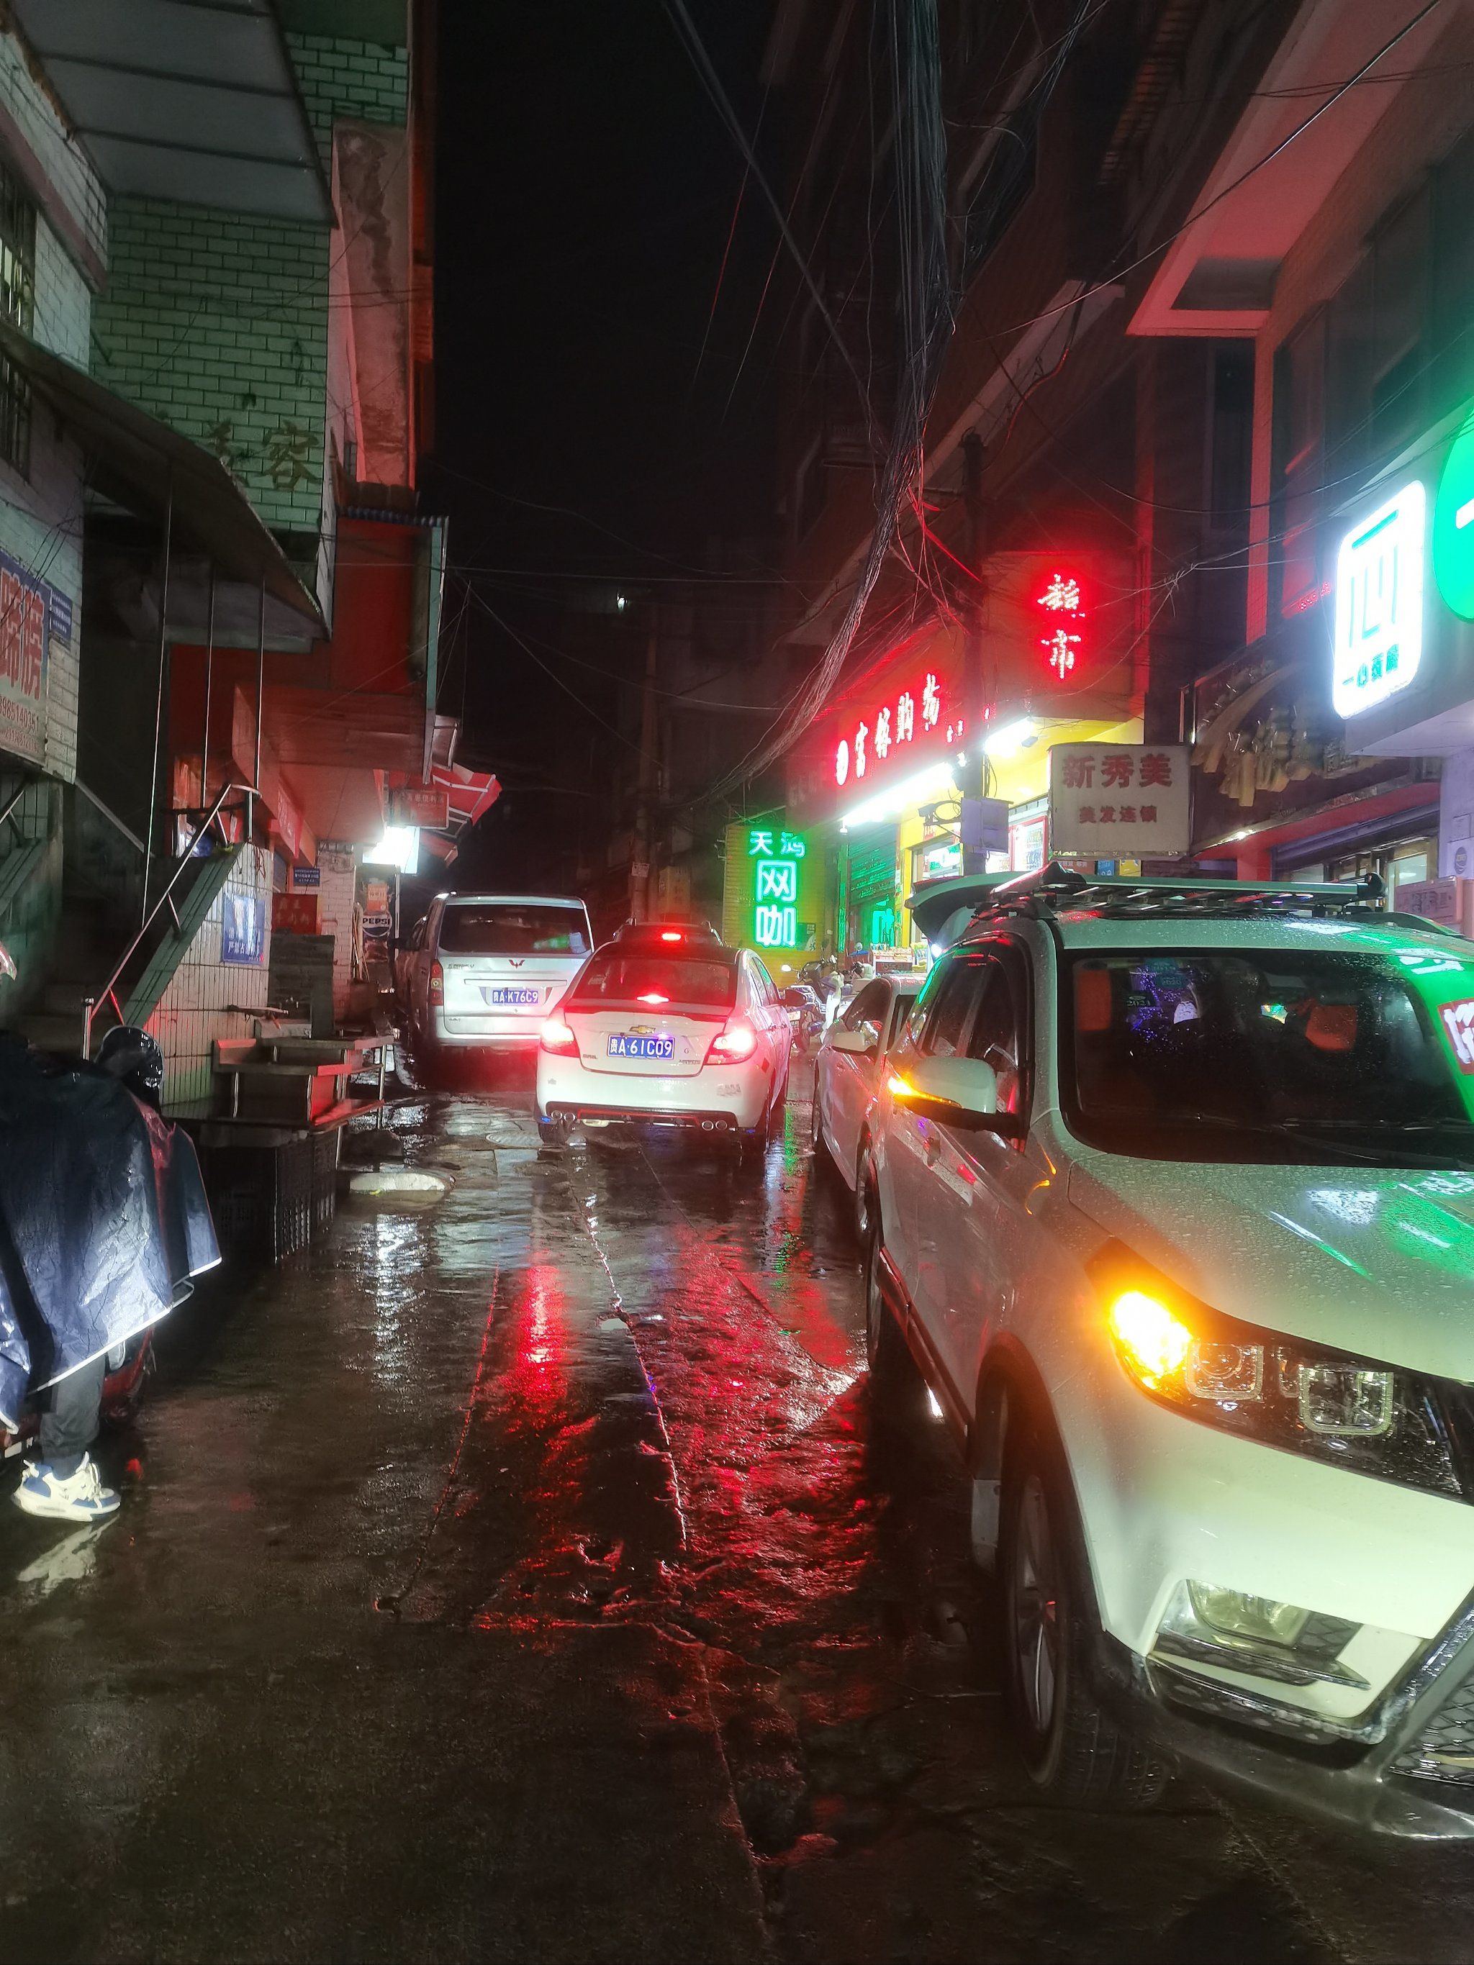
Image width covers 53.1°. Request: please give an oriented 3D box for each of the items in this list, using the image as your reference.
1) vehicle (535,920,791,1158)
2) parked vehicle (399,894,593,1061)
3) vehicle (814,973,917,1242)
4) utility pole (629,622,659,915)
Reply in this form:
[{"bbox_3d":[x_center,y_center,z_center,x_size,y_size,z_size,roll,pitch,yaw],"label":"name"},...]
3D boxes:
[{"bbox_3d":[-0.410,0.400,12.120,1.700,1.480,4.280,2,2,7],"label":"vehicle"},{"bbox_3d":[-2.640,-0.020,15.800,1.660,1.790,4.150,1,2,-16],"label":"parked vehicle"},{"bbox_3d":[1.520,0.610,9.400,1.770,1.440,4.500,2,2,-2],"label":"vehicle"},{"bbox_3d":[-1.520,-2.670,24.000,0.280,6.500,0.280,3,0,0],"label":"utility pole"}]

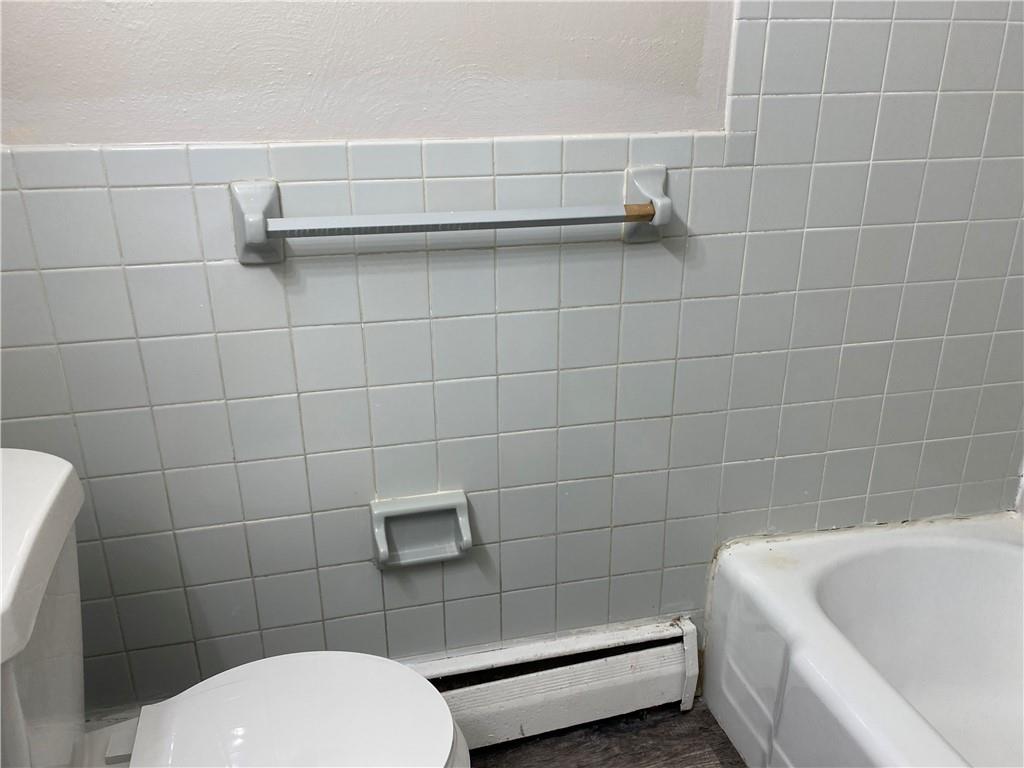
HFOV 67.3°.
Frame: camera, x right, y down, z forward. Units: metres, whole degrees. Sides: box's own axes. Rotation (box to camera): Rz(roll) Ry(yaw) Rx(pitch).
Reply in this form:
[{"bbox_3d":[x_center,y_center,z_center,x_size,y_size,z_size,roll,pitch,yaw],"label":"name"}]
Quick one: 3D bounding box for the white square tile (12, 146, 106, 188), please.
[{"bbox_3d":[-0.610,-0.294,1.046,0.108,0.055,0.009,-5,21,-13],"label":"white square tile"}]

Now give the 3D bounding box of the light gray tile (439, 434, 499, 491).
[{"bbox_3d":[-0.076,0.140,1.351,0.108,0.108,0.010,-5,22,-12],"label":"light gray tile"}]

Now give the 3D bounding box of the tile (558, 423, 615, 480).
[{"bbox_3d":[0.138,0.124,1.394,0.108,0.108,0.008,-5,22,-12],"label":"tile"}]

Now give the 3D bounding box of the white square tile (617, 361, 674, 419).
[{"bbox_3d":[0.243,0.012,1.377,0.108,0.108,0.010,-5,22,-12],"label":"white square tile"}]

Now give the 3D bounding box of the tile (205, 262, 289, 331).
[{"bbox_3d":[-0.400,-0.134,1.165,0.108,0.108,0.010,-5,22,-12],"label":"tile"}]

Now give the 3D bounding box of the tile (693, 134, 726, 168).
[{"bbox_3d":[0.318,-0.377,1.247,0.053,0.054,0.010,-5,21,-12],"label":"tile"}]

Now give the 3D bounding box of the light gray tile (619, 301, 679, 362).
[{"bbox_3d":[0.242,-0.090,1.338,0.108,0.108,0.008,-5,22,-12],"label":"light gray tile"}]

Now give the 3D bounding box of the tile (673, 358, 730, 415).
[{"bbox_3d":[0.347,0.002,1.400,0.108,0.108,0.009,-5,22,-12],"label":"tile"}]

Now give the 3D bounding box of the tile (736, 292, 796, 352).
[{"bbox_3d":[0.456,-0.109,1.383,0.108,0.108,0.010,-5,22,-12],"label":"tile"}]

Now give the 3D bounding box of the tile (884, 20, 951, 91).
[{"bbox_3d":[0.662,-0.536,1.266,0.108,0.108,0.010,-5,22,-12],"label":"tile"}]

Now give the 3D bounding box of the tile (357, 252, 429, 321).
[{"bbox_3d":[-0.185,-0.153,1.209,0.108,0.108,0.009,-5,21,-13],"label":"tile"}]

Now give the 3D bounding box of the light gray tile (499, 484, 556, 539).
[{"bbox_3d":[0.030,0.234,1.413,0.108,0.108,0.010,-5,22,-12],"label":"light gray tile"}]

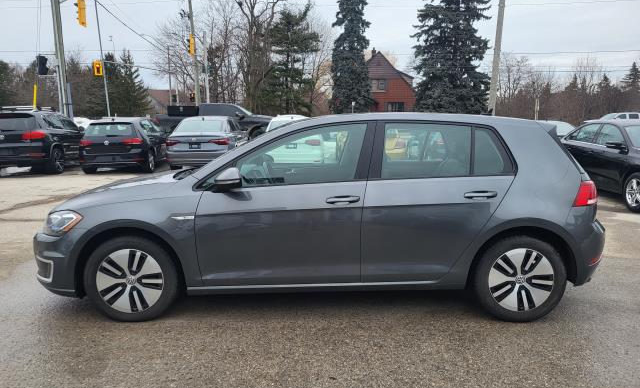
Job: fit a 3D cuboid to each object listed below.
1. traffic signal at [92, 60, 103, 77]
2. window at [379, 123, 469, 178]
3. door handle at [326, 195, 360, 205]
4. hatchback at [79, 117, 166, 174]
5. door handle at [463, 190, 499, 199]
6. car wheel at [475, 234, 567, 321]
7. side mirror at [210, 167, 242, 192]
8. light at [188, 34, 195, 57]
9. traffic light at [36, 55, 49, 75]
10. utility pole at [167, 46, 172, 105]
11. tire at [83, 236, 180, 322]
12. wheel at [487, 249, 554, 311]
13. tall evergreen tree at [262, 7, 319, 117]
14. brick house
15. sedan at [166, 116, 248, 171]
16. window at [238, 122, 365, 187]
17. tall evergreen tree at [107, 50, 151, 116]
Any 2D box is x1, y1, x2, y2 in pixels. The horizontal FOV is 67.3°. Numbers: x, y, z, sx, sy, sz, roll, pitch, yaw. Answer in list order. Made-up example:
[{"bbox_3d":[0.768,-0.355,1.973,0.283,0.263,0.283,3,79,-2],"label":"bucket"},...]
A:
[{"bbox_3d":[-16.186,-9.152,35.000,0.520,1.120,0.330,-2,9,-11],"label":"traffic signal"},{"bbox_3d":[0.736,-0.300,3.308,0.638,0.401,0.040,0,-13,0],"label":"window"},{"bbox_3d":[0.157,0.038,3.176,0.220,0.047,0.060,0,9,0],"label":"door handle"},{"bbox_3d":[-5.691,-1.512,14.499,1.810,1.460,4.260,-1,9,-7],"label":"hatchback"},{"bbox_3d":[1.067,0.008,3.177,0.220,0.047,0.060,0,9,0],"label":"door handle"},{"bbox_3d":[1.358,0.560,3.338,0.630,0.630,0.210,0,9,0],"label":"car wheel"},{"bbox_3d":[-0.612,-0.101,3.144,0.190,0.160,0.230,0,9,0],"label":"side mirror"},{"bbox_3d":[-6.763,-7.816,25.300,0.330,1.120,0.520,0,9,0],"label":"light"},{"bbox_3d":[-10.095,-4.678,17.500,0.360,0.680,0.350,0,9,0],"label":"traffic light"},{"bbox_3d":[-16.710,-11.612,53.853,0.260,9.600,0.260,0,9,0],"label":"utility pole"},{"bbox_3d":[-1.263,0.571,3.338,0.630,0.630,0.210,-1,9,-5],"label":"tire"},{"bbox_3d":[1.399,0.598,3.333,0.440,0.440,0.180,0,9,0],"label":"wheel"},{"bbox_3d":[-2.681,-11.218,43.806,5.800,11.500,5.800,0,9,0],"label":"tall evergreen tree"},{"bbox_3d":[7.087,-11.119,52.931,8.300,7.910,9.000,0,9,0],"label":"brick house"},{"bbox_3d":[-3.542,-1.741,15.516,1.800,1.460,4.700,0,9,-3],"label":"sedan"},{"bbox_3d":[-0.124,-0.272,3.309,0.911,0.454,0.050,0,-13,0],"label":"window"},{"bbox_3d":[-19.500,-10.532,48.965,4.800,8.600,4.800,0,9,0],"label":"tall evergreen tree"}]

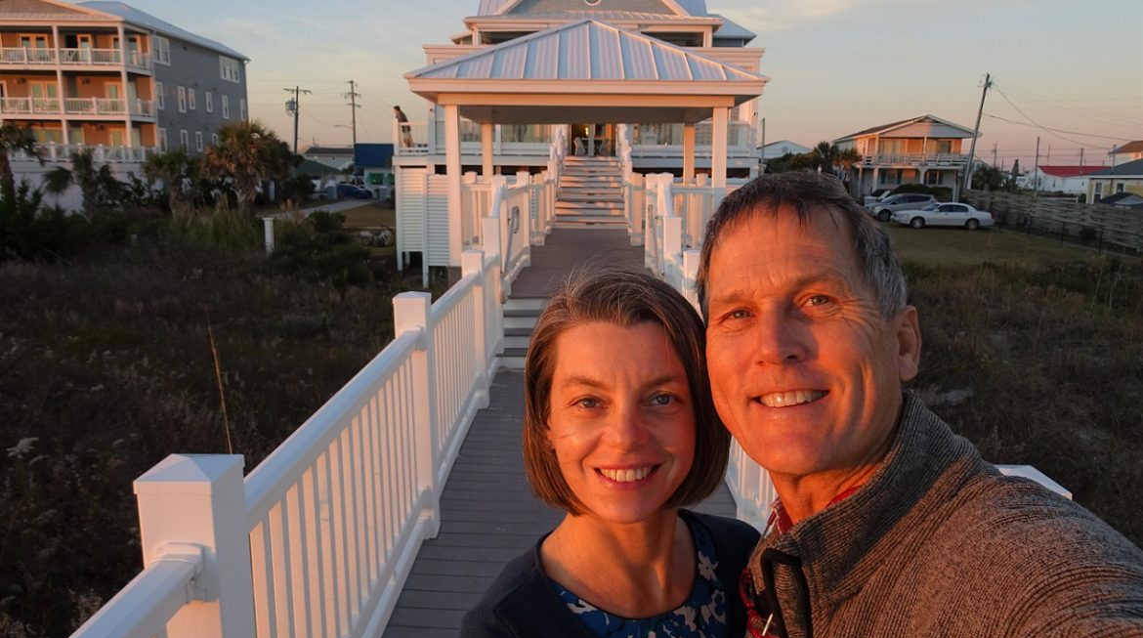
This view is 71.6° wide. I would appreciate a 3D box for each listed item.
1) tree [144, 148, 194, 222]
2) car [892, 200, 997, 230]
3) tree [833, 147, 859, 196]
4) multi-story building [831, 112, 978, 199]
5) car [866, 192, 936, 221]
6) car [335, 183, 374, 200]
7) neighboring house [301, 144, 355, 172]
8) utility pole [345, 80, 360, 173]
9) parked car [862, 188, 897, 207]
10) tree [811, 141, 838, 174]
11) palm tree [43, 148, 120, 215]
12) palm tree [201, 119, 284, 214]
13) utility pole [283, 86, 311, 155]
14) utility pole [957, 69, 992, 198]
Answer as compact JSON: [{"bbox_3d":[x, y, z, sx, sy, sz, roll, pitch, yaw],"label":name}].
[{"bbox_3d":[-21.322,-6.978,41.919,2.800,4.150,2.800,1,11,1],"label":"tree"},{"bbox_3d":[21.225,-5.953,45.310,5.400,1.490,1.980,0,10,2],"label":"car"},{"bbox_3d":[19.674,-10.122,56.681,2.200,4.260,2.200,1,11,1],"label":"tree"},{"bbox_3d":[31.221,-14.951,75.023,9.800,7.500,13.500,1,10,3],"label":"multi-story building"},{"bbox_3d":[21.772,-7.396,52.506,4.800,1.700,1.900,-1,10,-8],"label":"car"},{"bbox_3d":[-21.145,-12.229,76.046,4.500,1.470,1.800,4,11,20],"label":"car"},{"bbox_3d":[-32.660,-20.979,111.058,11.000,6.400,9.000,1,10,3],"label":"neighboring house"},{"bbox_3d":[-24.756,-20.359,89.832,1.800,12.900,0.600,1,10,3],"label":"utility pole"},{"bbox_3d":[22.478,-8.349,57.415,4.500,1.550,1.830,-5,11,-28],"label":"parked car"},{"bbox_3d":[23.283,-13.403,72.765,2.700,5.500,2.700,1,10,3],"label":"tree"},{"bbox_3d":[-25.624,-6.908,41.521,3.800,4.110,3.600,1,11,1],"label":"palm tree"},{"bbox_3d":[-17.713,-7.851,42.691,4.300,5.610,4.200,1,11,1],"label":"palm tree"},{"bbox_3d":[-24.534,-15.438,70.933,2.400,10.370,0.600,1,11,1],"label":"utility pole"},{"bbox_3d":[30.335,-13.399,59.893,0.600,9.970,0.600,8,11,0],"label":"utility pole"}]

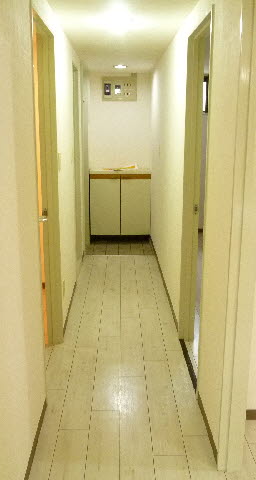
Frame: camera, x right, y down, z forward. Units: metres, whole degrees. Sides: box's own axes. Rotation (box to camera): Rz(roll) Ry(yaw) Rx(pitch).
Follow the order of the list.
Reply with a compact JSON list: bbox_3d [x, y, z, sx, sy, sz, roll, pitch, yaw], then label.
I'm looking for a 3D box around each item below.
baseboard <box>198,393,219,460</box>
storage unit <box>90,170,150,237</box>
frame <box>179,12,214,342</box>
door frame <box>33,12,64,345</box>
[{"bbox_3d":[0.388,0.904,2.271,0.012,0.075,0.501,0,14,-1],"label":"baseboard"},{"bbox_3d":[-0.093,-0.499,6.214,0.782,0.819,0.400,0,14,-1],"label":"storage unit"},{"bbox_3d":[0.423,-0.175,2.647,0.120,1.976,0.789,0,14,-1],"label":"frame"},{"bbox_3d":[-0.497,-0.177,2.650,0.120,1.976,0.782,0,14,-1],"label":"door frame"}]

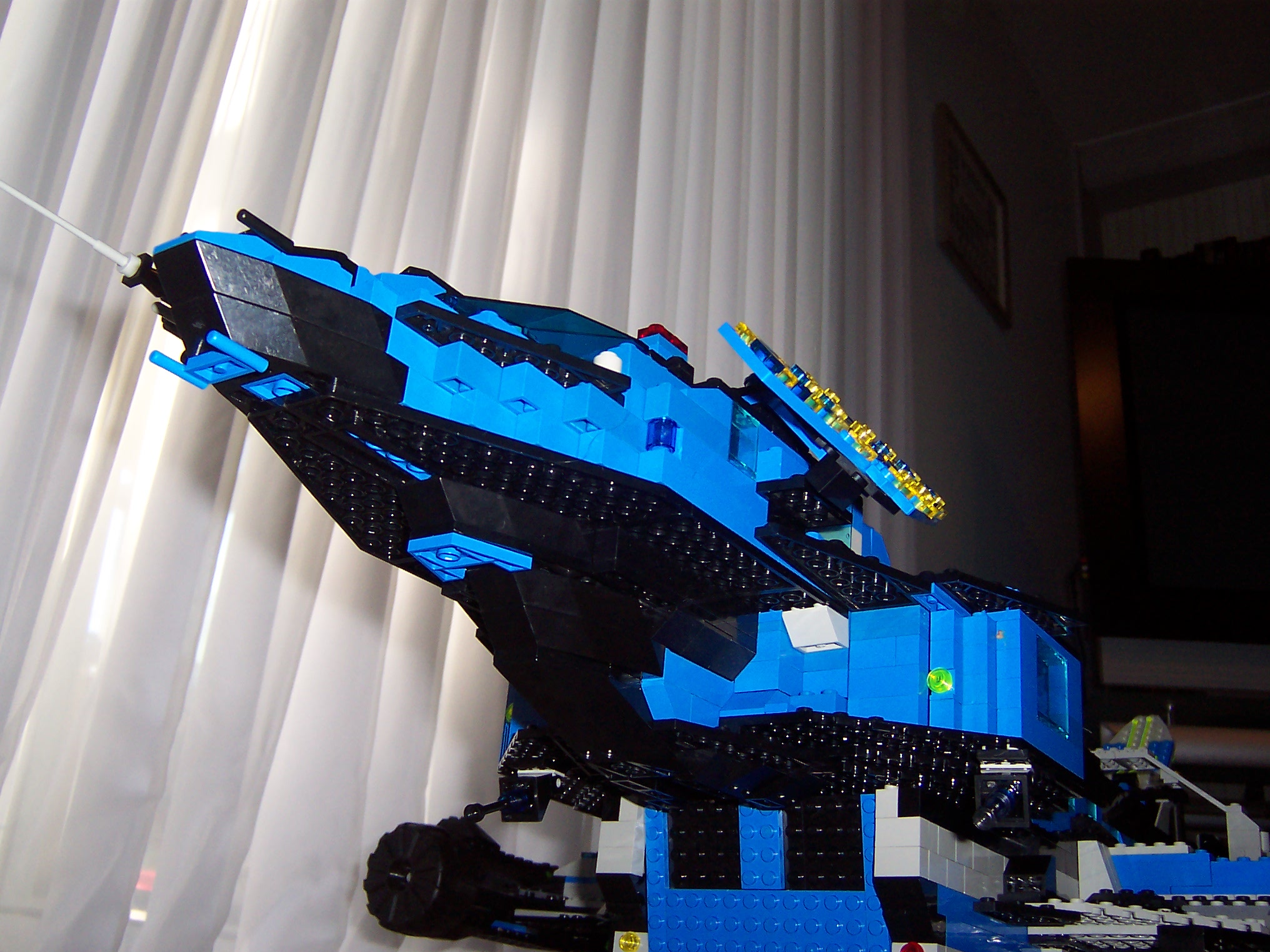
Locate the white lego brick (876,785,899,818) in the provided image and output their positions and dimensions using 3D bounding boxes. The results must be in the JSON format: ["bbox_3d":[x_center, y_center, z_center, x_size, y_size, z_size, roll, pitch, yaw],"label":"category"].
[{"bbox_3d":[0.088,0.113,0.453,0.008,0.010,0.009,-11,-28,33],"label":"white lego brick"}]

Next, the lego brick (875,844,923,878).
[{"bbox_3d":[0.090,0.130,0.443,0.016,0.010,0.008,-11,-28,33],"label":"lego brick"}]

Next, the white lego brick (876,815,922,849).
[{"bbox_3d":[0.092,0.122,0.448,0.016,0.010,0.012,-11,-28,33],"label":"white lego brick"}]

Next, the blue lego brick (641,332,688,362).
[{"bbox_3d":[0.008,-0.036,0.415,0.008,0.010,0.016,-11,-28,33],"label":"blue lego brick"}]

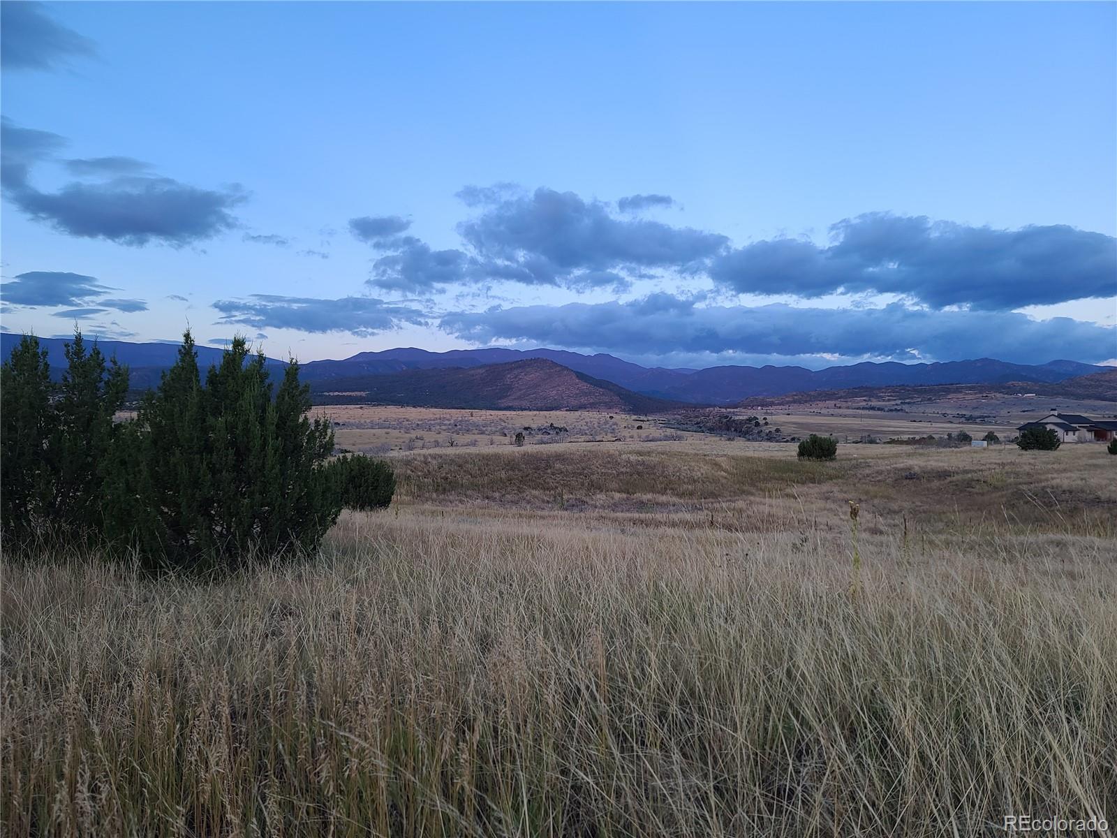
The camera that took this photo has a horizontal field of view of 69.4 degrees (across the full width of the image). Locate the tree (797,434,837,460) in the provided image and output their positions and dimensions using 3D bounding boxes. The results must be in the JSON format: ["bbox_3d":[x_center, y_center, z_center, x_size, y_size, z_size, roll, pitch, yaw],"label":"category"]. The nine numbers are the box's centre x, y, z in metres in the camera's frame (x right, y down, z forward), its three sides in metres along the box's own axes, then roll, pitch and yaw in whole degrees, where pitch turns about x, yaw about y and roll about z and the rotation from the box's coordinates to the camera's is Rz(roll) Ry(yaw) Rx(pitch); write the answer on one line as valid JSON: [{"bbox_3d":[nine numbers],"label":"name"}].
[{"bbox_3d":[15.101,1.652,47.000,2.350,1.600,2.200,0,1,0],"label":"tree"}]

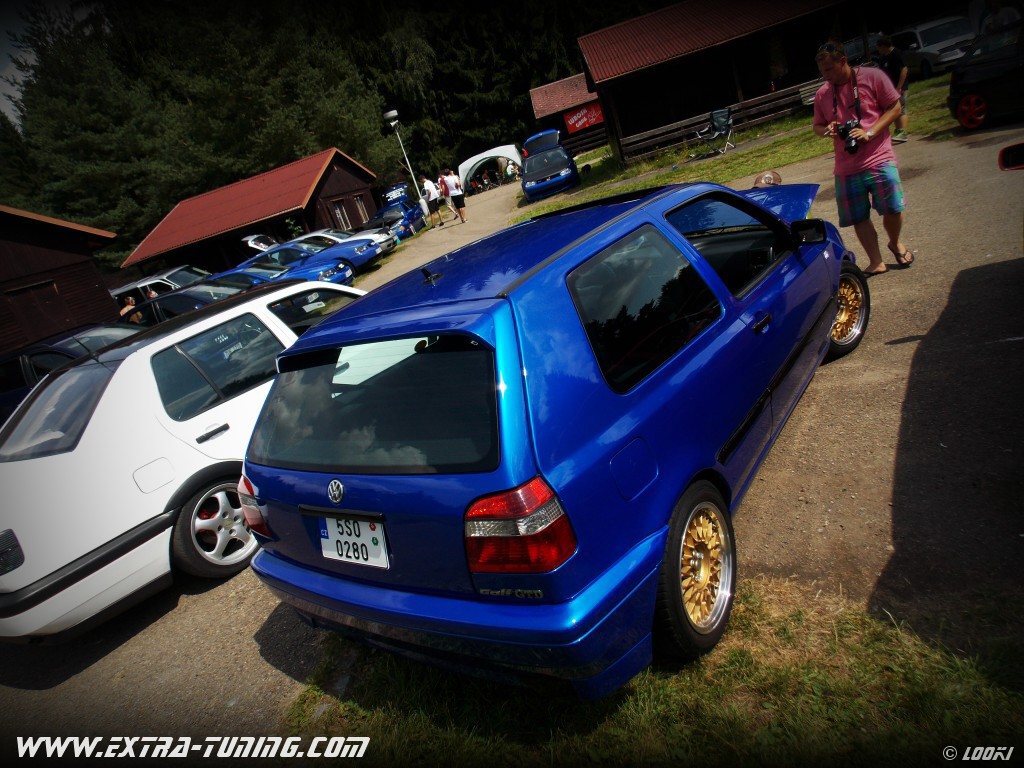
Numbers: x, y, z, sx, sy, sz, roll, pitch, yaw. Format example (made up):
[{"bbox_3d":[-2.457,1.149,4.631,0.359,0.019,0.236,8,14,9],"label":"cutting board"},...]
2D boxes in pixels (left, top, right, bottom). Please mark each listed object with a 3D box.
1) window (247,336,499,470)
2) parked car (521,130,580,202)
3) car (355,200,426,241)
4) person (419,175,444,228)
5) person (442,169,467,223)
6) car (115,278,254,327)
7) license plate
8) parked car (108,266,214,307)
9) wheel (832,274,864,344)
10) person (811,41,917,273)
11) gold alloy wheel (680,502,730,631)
[{"bbox_3d":[-0.490,0.079,2.184,1.200,0.400,0.090,-3,-15,39],"label":"window"},{"bbox_3d":[1.115,-6.804,21.238,1.700,1.900,4.000,-15,18,10],"label":"parked car"},{"bbox_3d":[-4.550,-6.133,25.670,1.700,1.420,4.000,-15,18,10],"label":"car"},{"bbox_3d":[-2.741,-6.102,22.849,0.420,1.770,0.520,2,26,47],"label":"person"},{"bbox_3d":[-1.928,-6.239,22.637,0.520,1.770,0.420,-19,17,-4],"label":"person"},{"bbox_3d":[-6.946,-1.524,15.260,4.100,1.400,1.700,-13,18,16],"label":"car"},{"bbox_3d":[-0.499,0.486,2.122,0.320,0.152,0.015,-3,5,39],"label":"license plate"},{"bbox_3d":[-9.828,-2.655,20.605,4.300,1.520,1.720,-12,19,20],"label":"parked car"},{"bbox_3d":[1.945,-0.449,4.110,0.425,0.425,0.170,-29,21,-32],"label":"wheel"},{"bbox_3d":[2.624,-1.665,5.101,0.450,1.730,0.580,-32,22,-37],"label":"person"},{"bbox_3d":[0.583,0.602,2.268,0.170,0.425,0.425,-3,23,39],"label":"gold alloy wheel"}]

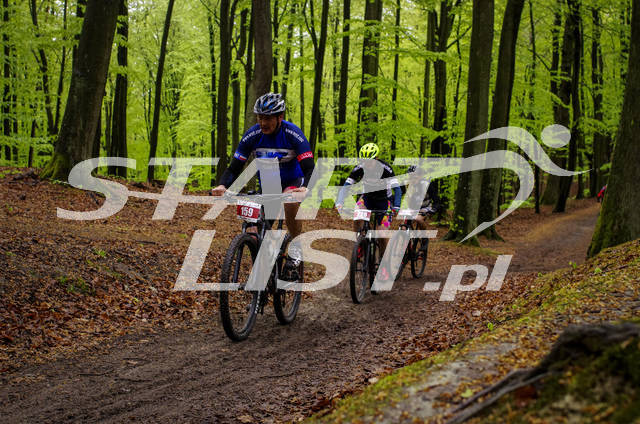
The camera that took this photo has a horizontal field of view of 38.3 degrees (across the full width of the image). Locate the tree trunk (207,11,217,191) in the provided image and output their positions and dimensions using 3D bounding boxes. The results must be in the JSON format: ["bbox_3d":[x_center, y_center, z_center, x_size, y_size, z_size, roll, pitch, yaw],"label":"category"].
[{"bbox_3d":[-2.940,-3.048,25.000,0.240,4.760,0.240,1,1,0],"label":"tree trunk"}]

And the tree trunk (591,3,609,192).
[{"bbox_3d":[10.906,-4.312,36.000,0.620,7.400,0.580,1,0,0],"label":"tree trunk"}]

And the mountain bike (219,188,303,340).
[{"bbox_3d":[-0.425,0.365,6.750,0.680,1.050,1.800,2,0,16],"label":"mountain bike"}]

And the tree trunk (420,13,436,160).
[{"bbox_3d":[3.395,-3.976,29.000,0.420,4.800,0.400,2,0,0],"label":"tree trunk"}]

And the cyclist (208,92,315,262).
[{"bbox_3d":[-0.395,-0.125,6.930,0.730,1.520,0.900,2,1,14],"label":"cyclist"}]

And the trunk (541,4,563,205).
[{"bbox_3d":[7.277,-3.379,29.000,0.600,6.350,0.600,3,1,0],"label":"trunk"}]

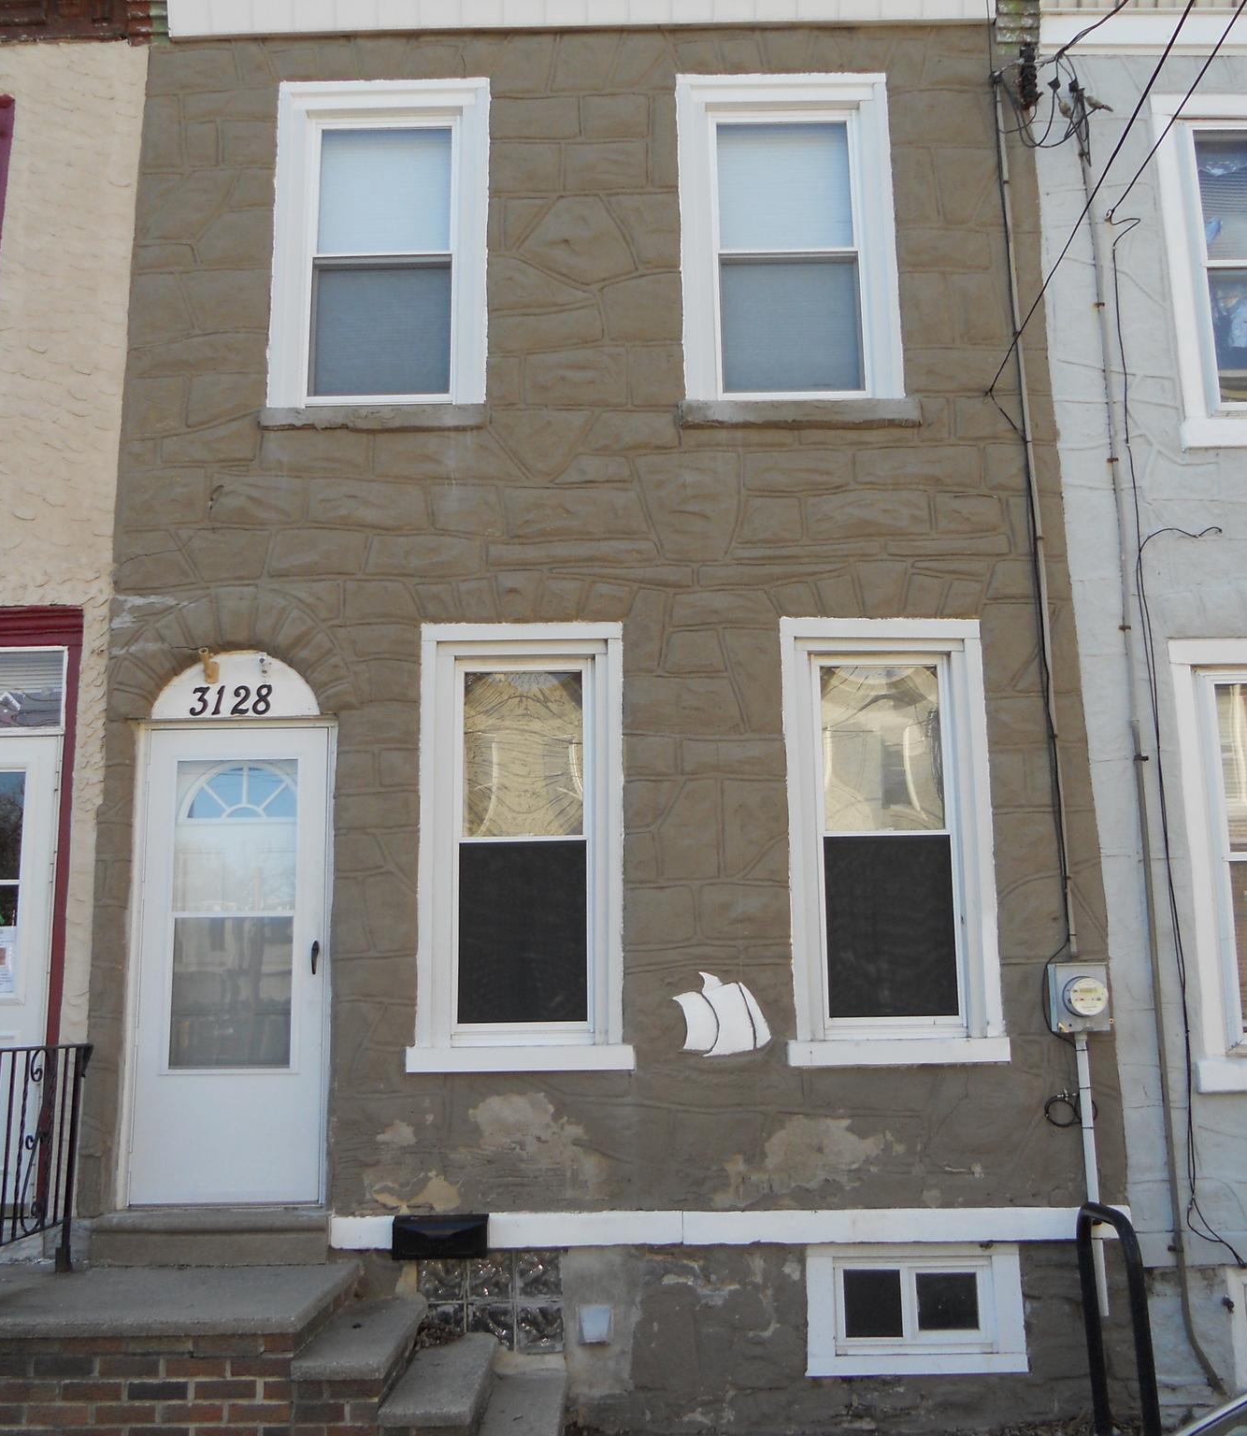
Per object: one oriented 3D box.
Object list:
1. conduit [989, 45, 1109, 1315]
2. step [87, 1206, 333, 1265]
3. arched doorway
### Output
[{"bbox_3d":[1.887,-0.385,6.656,0.150,5.750,0.110,-1,-12,0],"label":"conduit"},{"bbox_3d":[-1.684,2.151,6.184,0.968,0.188,0.260,-1,-12,0],"label":"step"},{"bbox_3d":[-1.698,0.878,6.538,0.844,2.402,0.160,-1,-12,0],"label":"arched doorway"}]

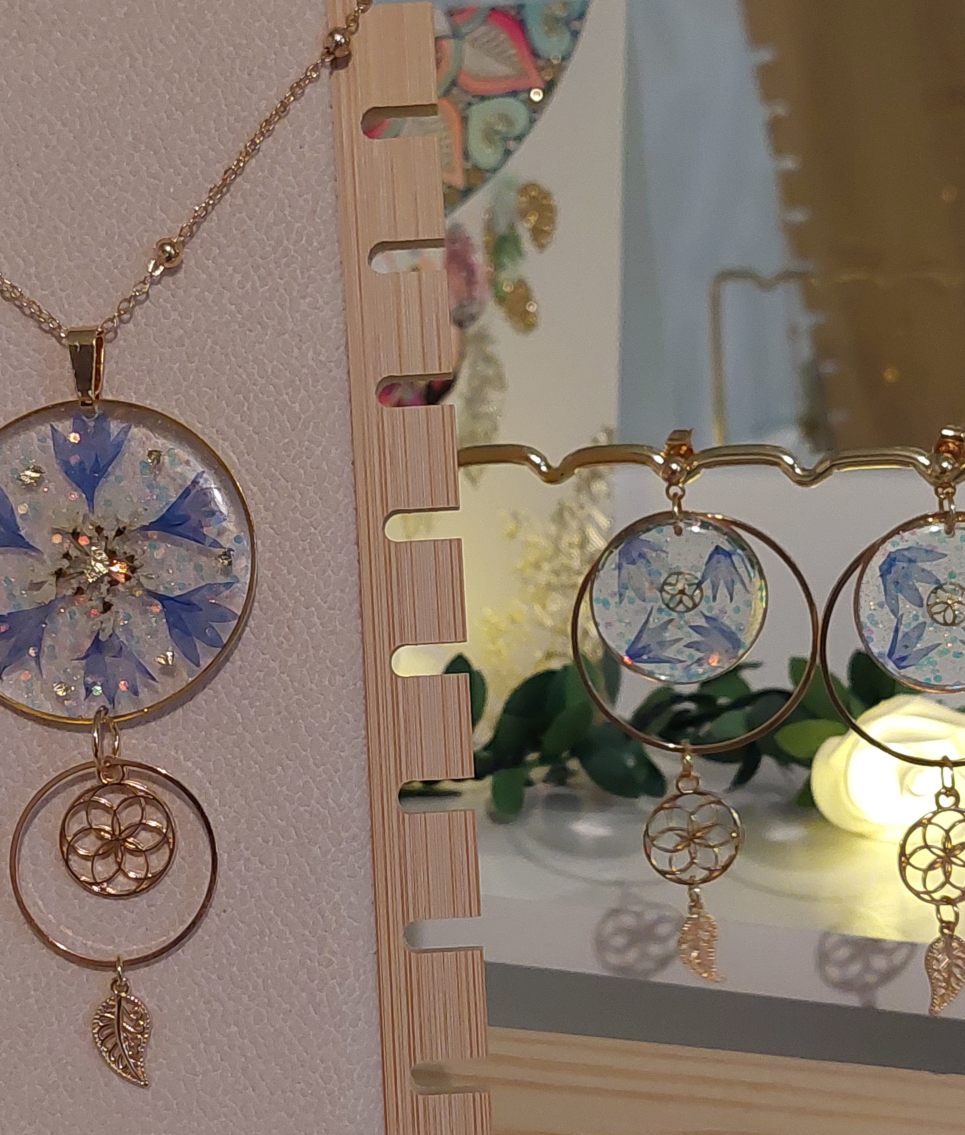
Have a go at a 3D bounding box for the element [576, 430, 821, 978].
[{"bbox_3d":[0.029,0.020,0.150,0.033,0.076,0.009,0,10,11],"label":"element"}]

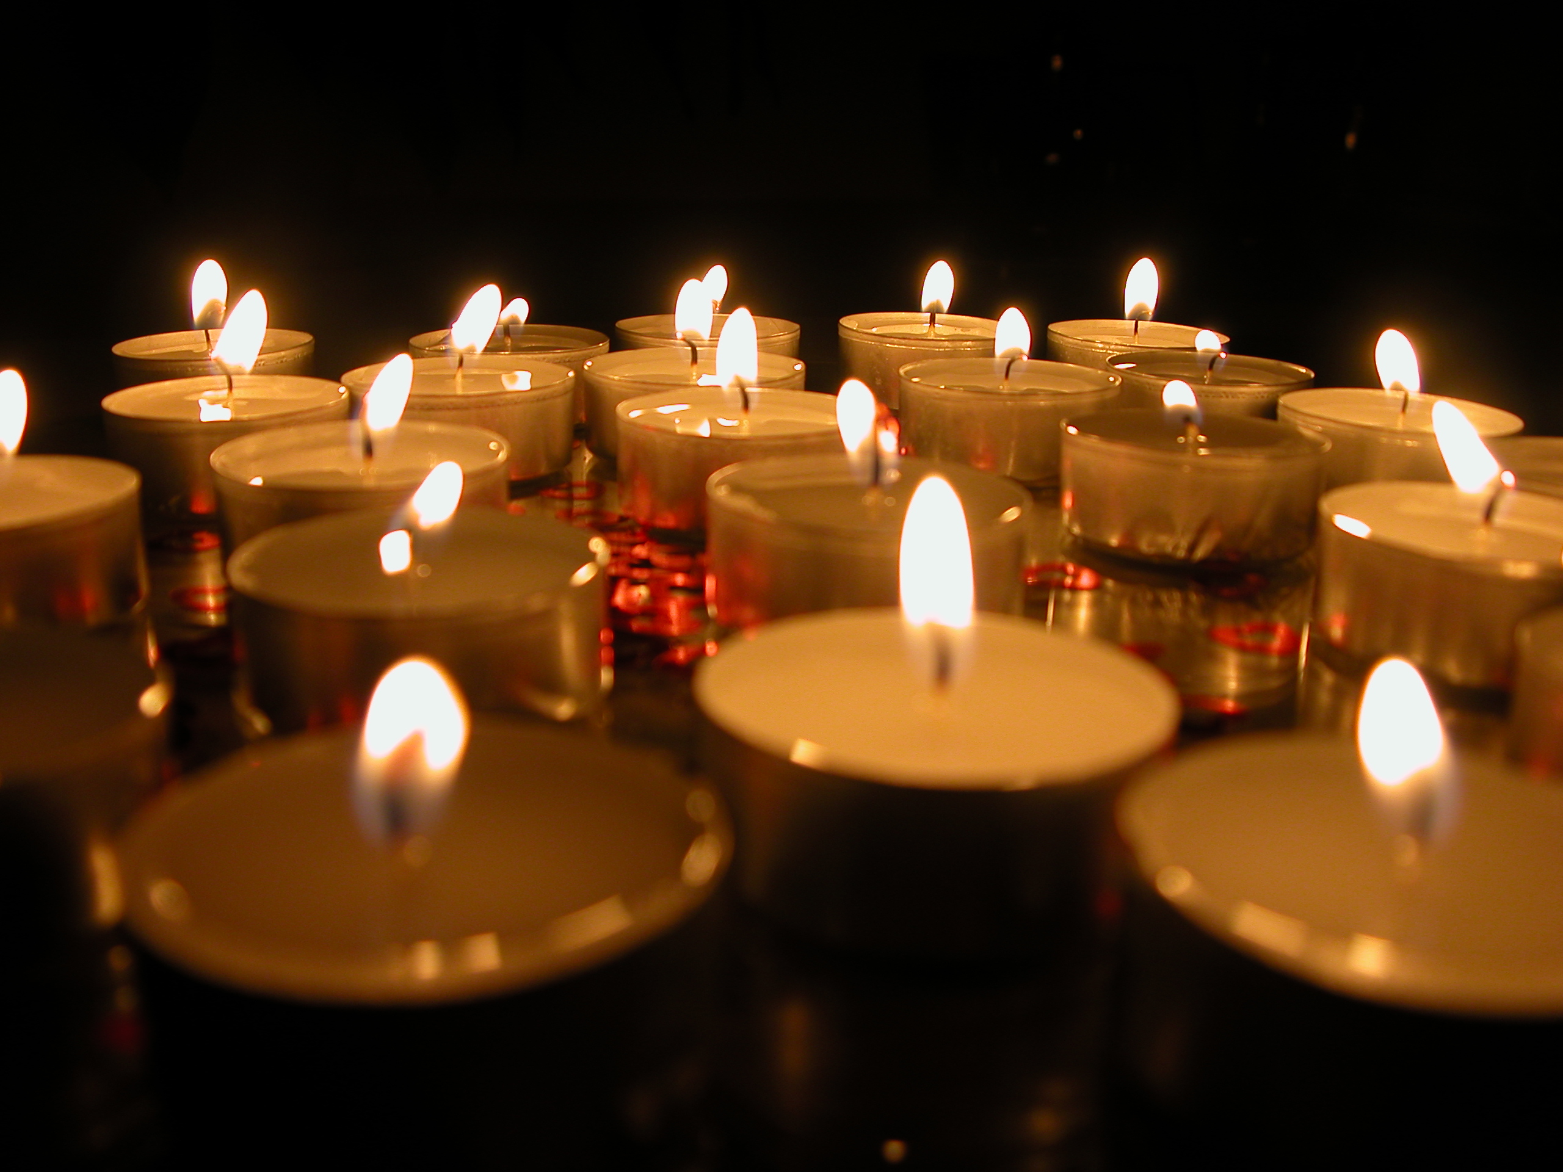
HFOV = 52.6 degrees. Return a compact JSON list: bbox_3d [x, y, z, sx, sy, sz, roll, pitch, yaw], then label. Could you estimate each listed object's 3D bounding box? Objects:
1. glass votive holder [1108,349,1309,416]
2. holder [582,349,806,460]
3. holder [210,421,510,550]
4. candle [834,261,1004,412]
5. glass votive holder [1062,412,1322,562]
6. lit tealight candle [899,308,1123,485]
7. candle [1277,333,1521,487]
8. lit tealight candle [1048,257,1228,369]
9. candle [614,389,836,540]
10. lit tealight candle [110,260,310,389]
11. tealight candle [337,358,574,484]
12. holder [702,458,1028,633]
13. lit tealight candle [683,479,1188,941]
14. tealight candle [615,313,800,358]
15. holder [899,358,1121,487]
[{"bbox_3d":[0.081,-0.034,0.301,0.038,0.015,0.038,1,18,0],"label":"glass votive holder"},{"bbox_3d":[-0.015,-0.031,0.278,0.038,0.015,0.038,1,18,0],"label":"holder"},{"bbox_3d":[-0.056,-0.010,0.213,0.038,0.015,0.038,1,18,0],"label":"holder"},{"bbox_3d":[0.031,-0.053,0.330,0.038,0.029,0.038,1,17,0],"label":"candle"},{"bbox_3d":[0.060,-0.015,0.235,0.038,0.015,0.038,1,18,0],"label":"glass votive holder"},{"bbox_3d":[0.039,-0.034,0.273,0.038,0.027,0.038,1,17,0],"label":"lit tealight candle"},{"bbox_3d":[0.097,-0.026,0.248,0.038,0.028,0.038,1,17,0],"label":"candle"},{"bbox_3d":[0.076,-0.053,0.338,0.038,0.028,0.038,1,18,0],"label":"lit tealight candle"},{"bbox_3d":[-0.007,-0.020,0.251,0.038,0.015,0.038,1,18,0],"label":"candle"},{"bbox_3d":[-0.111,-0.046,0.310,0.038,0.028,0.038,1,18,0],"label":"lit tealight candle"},{"bbox_3d":[-0.055,-0.028,0.269,0.038,0.016,0.038,1,17,0],"label":"tealight candle"},{"bbox_3d":[0.010,-0.004,0.191,0.038,0.015,0.038,1,18,0],"label":"holder"},{"bbox_3d":[0.012,0.007,0.128,0.038,0.034,0.038,1,17,0],"label":"lit tealight candle"},{"bbox_3d":[-0.015,-0.046,0.328,0.038,0.016,0.038,1,17,0],"label":"tealight candle"},{"bbox_3d":[0.039,-0.029,0.274,0.038,0.016,0.038,1,17,0],"label":"holder"}]

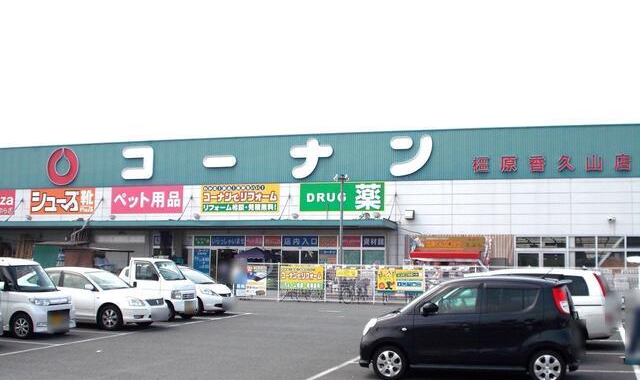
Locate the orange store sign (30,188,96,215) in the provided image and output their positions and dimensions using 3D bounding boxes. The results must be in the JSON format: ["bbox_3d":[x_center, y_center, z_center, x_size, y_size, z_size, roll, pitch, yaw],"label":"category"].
[{"bbox_3d":[-14.444,0.672,45.638,4.275,1.496,0.100,-1,-5,18],"label":"orange store sign"}]

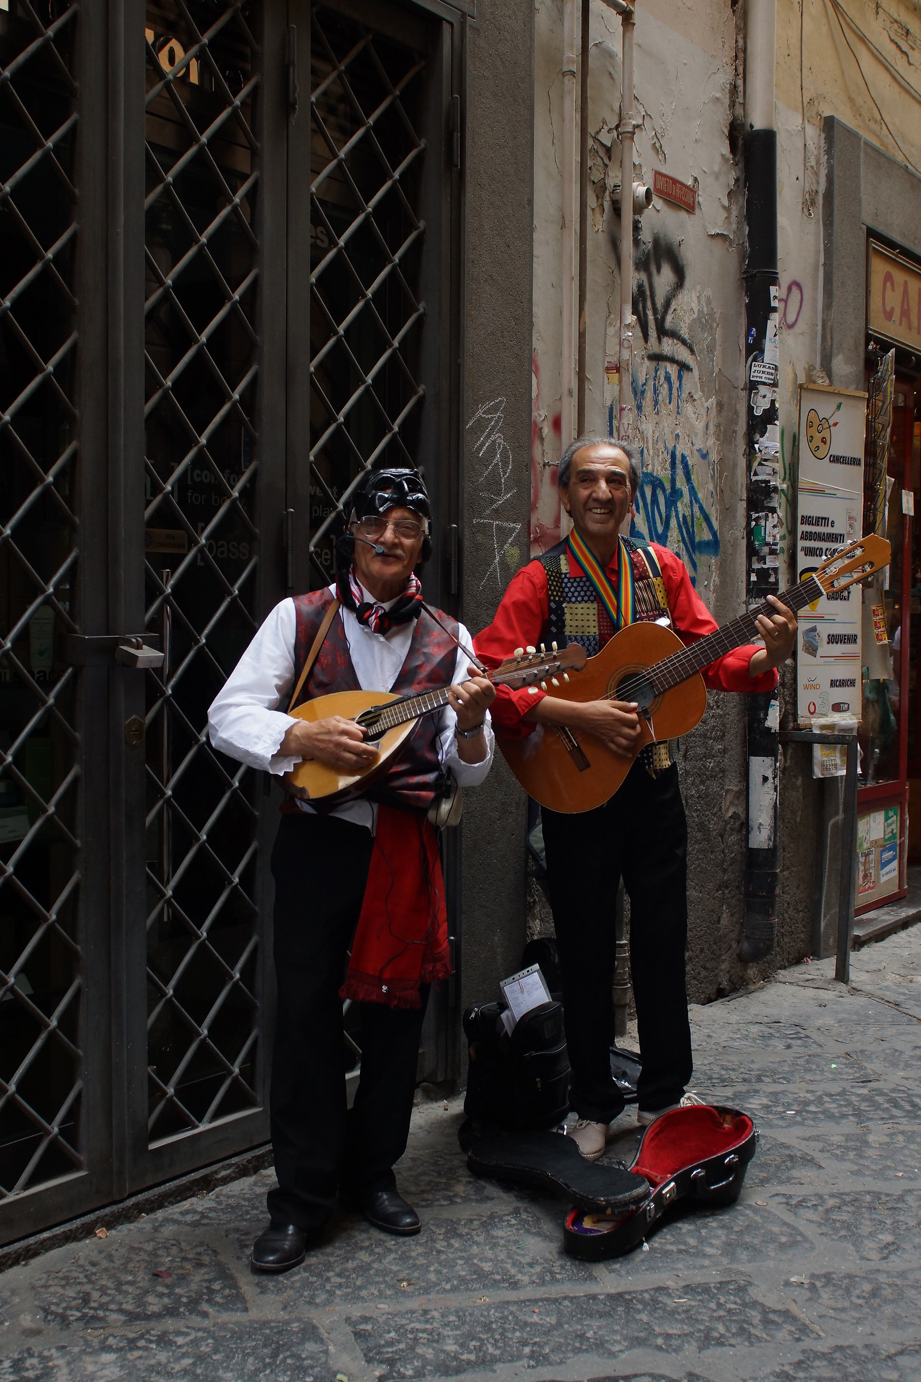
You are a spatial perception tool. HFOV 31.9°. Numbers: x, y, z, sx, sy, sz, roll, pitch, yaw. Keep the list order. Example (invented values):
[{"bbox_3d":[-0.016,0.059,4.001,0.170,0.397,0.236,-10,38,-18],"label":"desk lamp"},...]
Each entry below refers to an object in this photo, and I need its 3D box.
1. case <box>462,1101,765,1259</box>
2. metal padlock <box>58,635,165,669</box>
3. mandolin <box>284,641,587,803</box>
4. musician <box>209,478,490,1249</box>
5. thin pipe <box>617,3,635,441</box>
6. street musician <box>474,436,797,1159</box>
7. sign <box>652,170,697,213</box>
[{"bbox_3d":[0.304,1.042,3.523,0.500,0.170,0.700,2,3,33],"label":"case"},{"bbox_3d":[-0.706,-0.081,3.274,0.090,0.070,0.190,2,3,33],"label":"metal padlock"},{"bbox_3d":[-0.043,0.068,3.237,0.630,0.200,0.150,-23,-17,6],"label":"mandolin"},{"bbox_3d":[-0.229,0.334,3.369,0.590,1.620,0.480,0,3,-6],"label":"musician"},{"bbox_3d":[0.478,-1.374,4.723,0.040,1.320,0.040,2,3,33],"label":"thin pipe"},{"bbox_3d":[0.423,0.229,3.877,0.740,1.700,0.500,0,3,-1],"label":"street musician"},{"bbox_3d":[0.681,-1.585,5.121,0.015,0.075,0.310,2,3,33],"label":"sign"}]

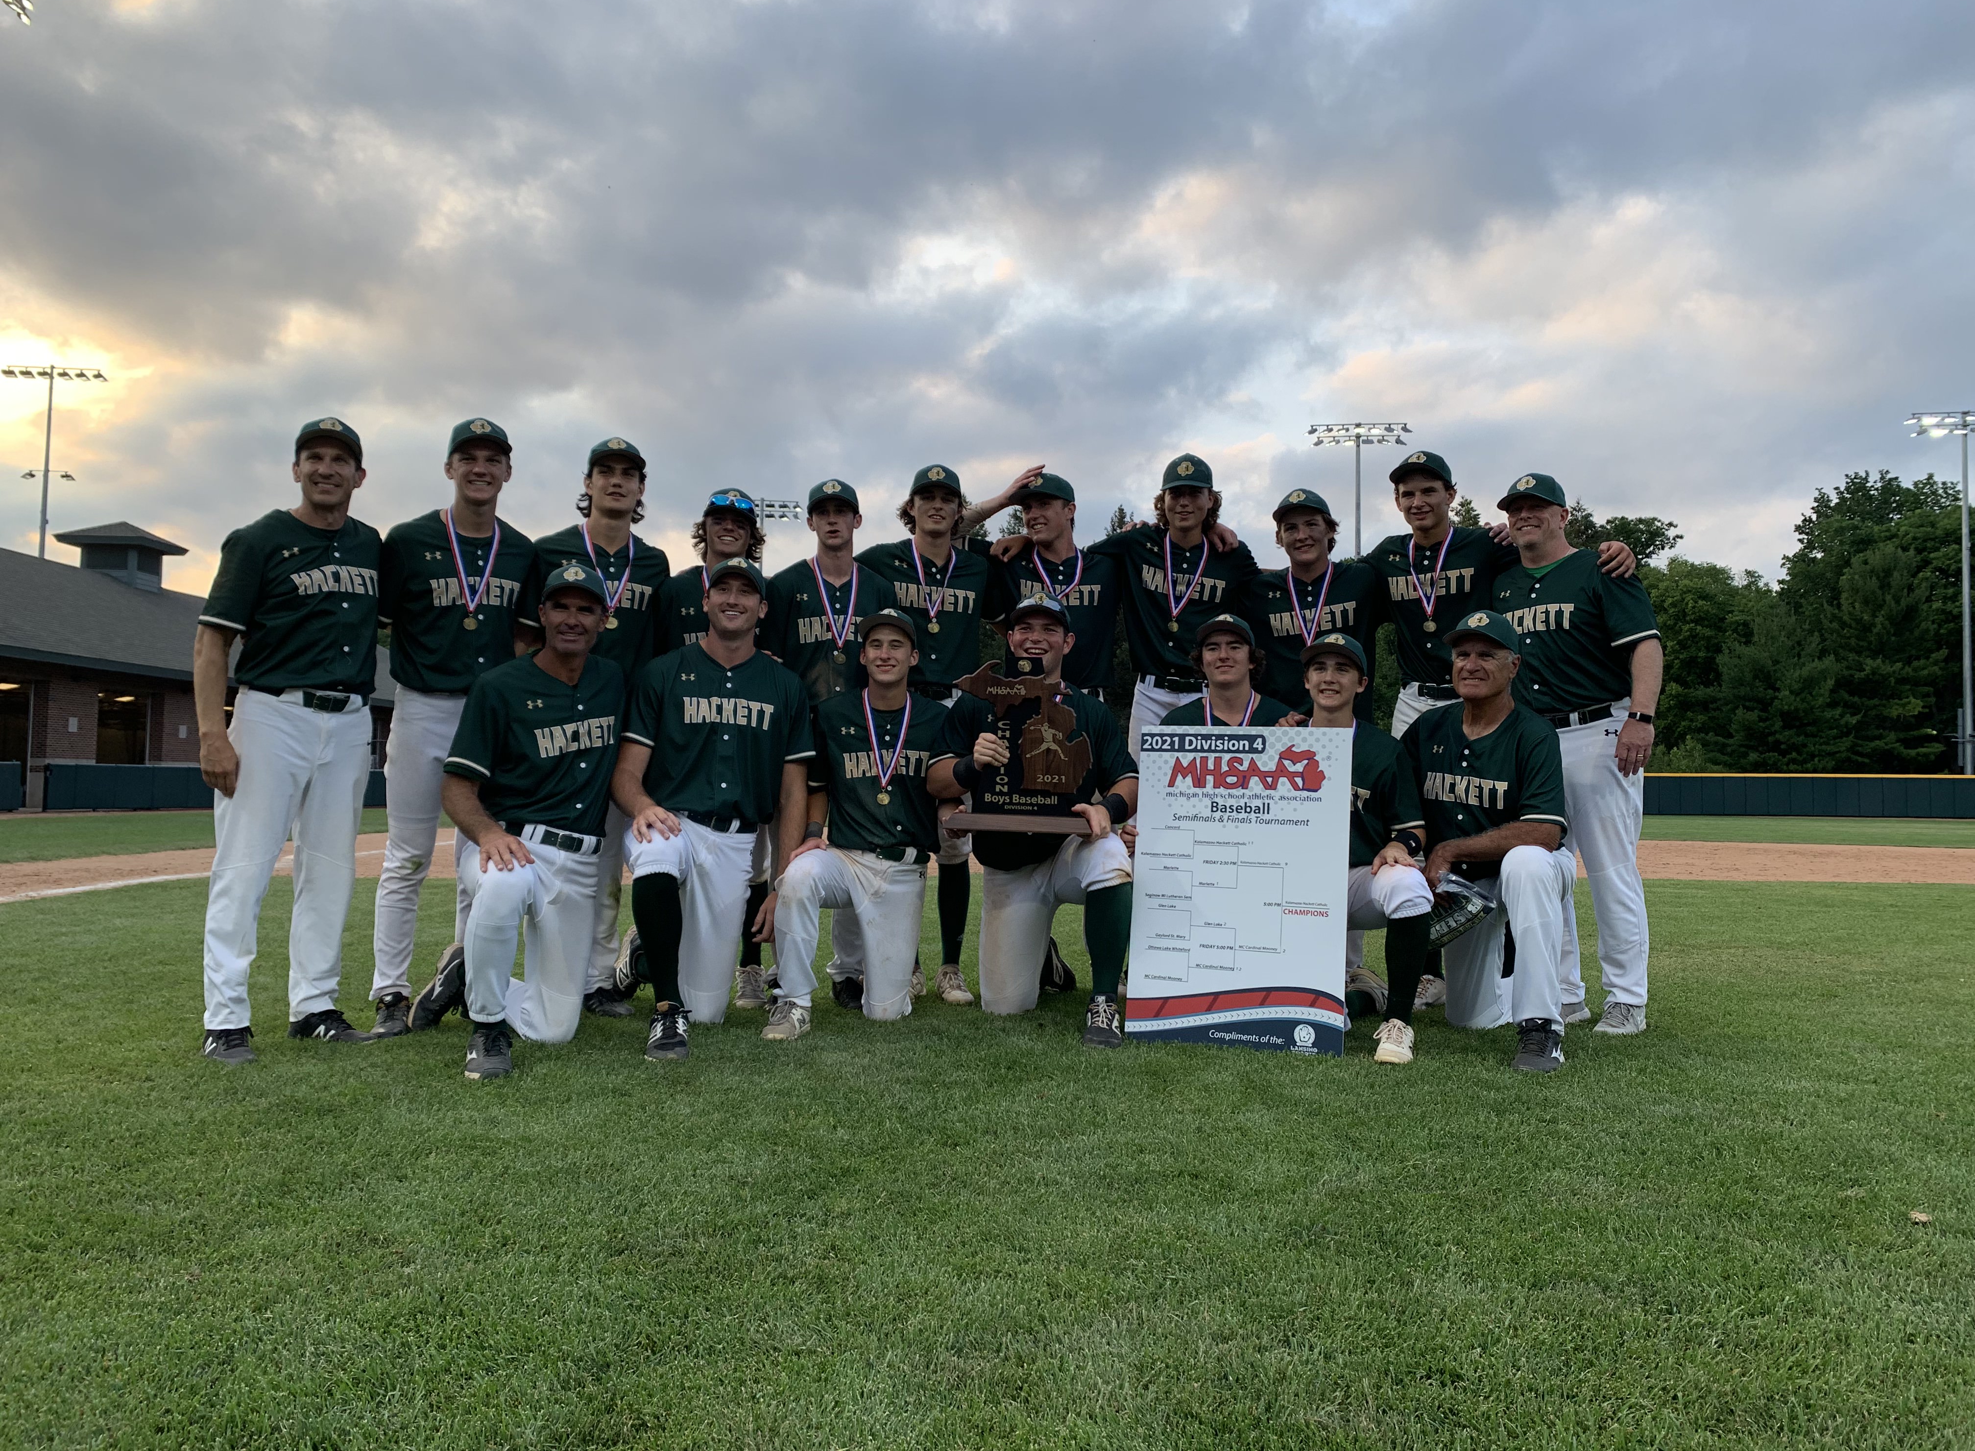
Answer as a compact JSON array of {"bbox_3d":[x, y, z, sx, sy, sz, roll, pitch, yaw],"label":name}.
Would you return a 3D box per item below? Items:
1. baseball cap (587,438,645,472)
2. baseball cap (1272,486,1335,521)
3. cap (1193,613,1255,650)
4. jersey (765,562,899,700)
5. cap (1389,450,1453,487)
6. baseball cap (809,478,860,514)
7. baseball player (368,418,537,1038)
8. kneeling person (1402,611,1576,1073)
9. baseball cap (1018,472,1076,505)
[{"bbox_3d":[-1.231,-0.890,4.928,0.180,0.140,0.270,1,-11,-18],"label":"baseball cap"},{"bbox_3d":[1.037,-0.729,4.891,0.180,0.140,0.270,-1,-9,27],"label":"baseball cap"},{"bbox_3d":[0.717,-0.283,4.490,0.180,0.130,0.250,0,-3,16],"label":"cap"},{"bbox_3d":[-0.524,-0.313,5.060,0.500,0.540,0.280,1,-3,-6],"label":"jersey"},{"bbox_3d":[1.423,-0.839,4.860,0.175,0.130,0.255,-1,-3,33],"label":"cap"},{"bbox_3d":[-0.519,-0.773,5.020,0.180,0.130,0.265,1,-6,-3],"label":"baseball cap"},{"bbox_3d":[-1.620,-0.012,4.535,0.540,1.860,0.360,2,-3,-20],"label":"baseball player"},{"bbox_3d":[1.540,0.299,4.512,0.533,1.300,1.088,-1,-3,28],"label":"kneeling person"},{"bbox_3d":[0.189,-0.785,4.900,0.175,0.130,0.255,-2,-4,36],"label":"baseball cap"}]

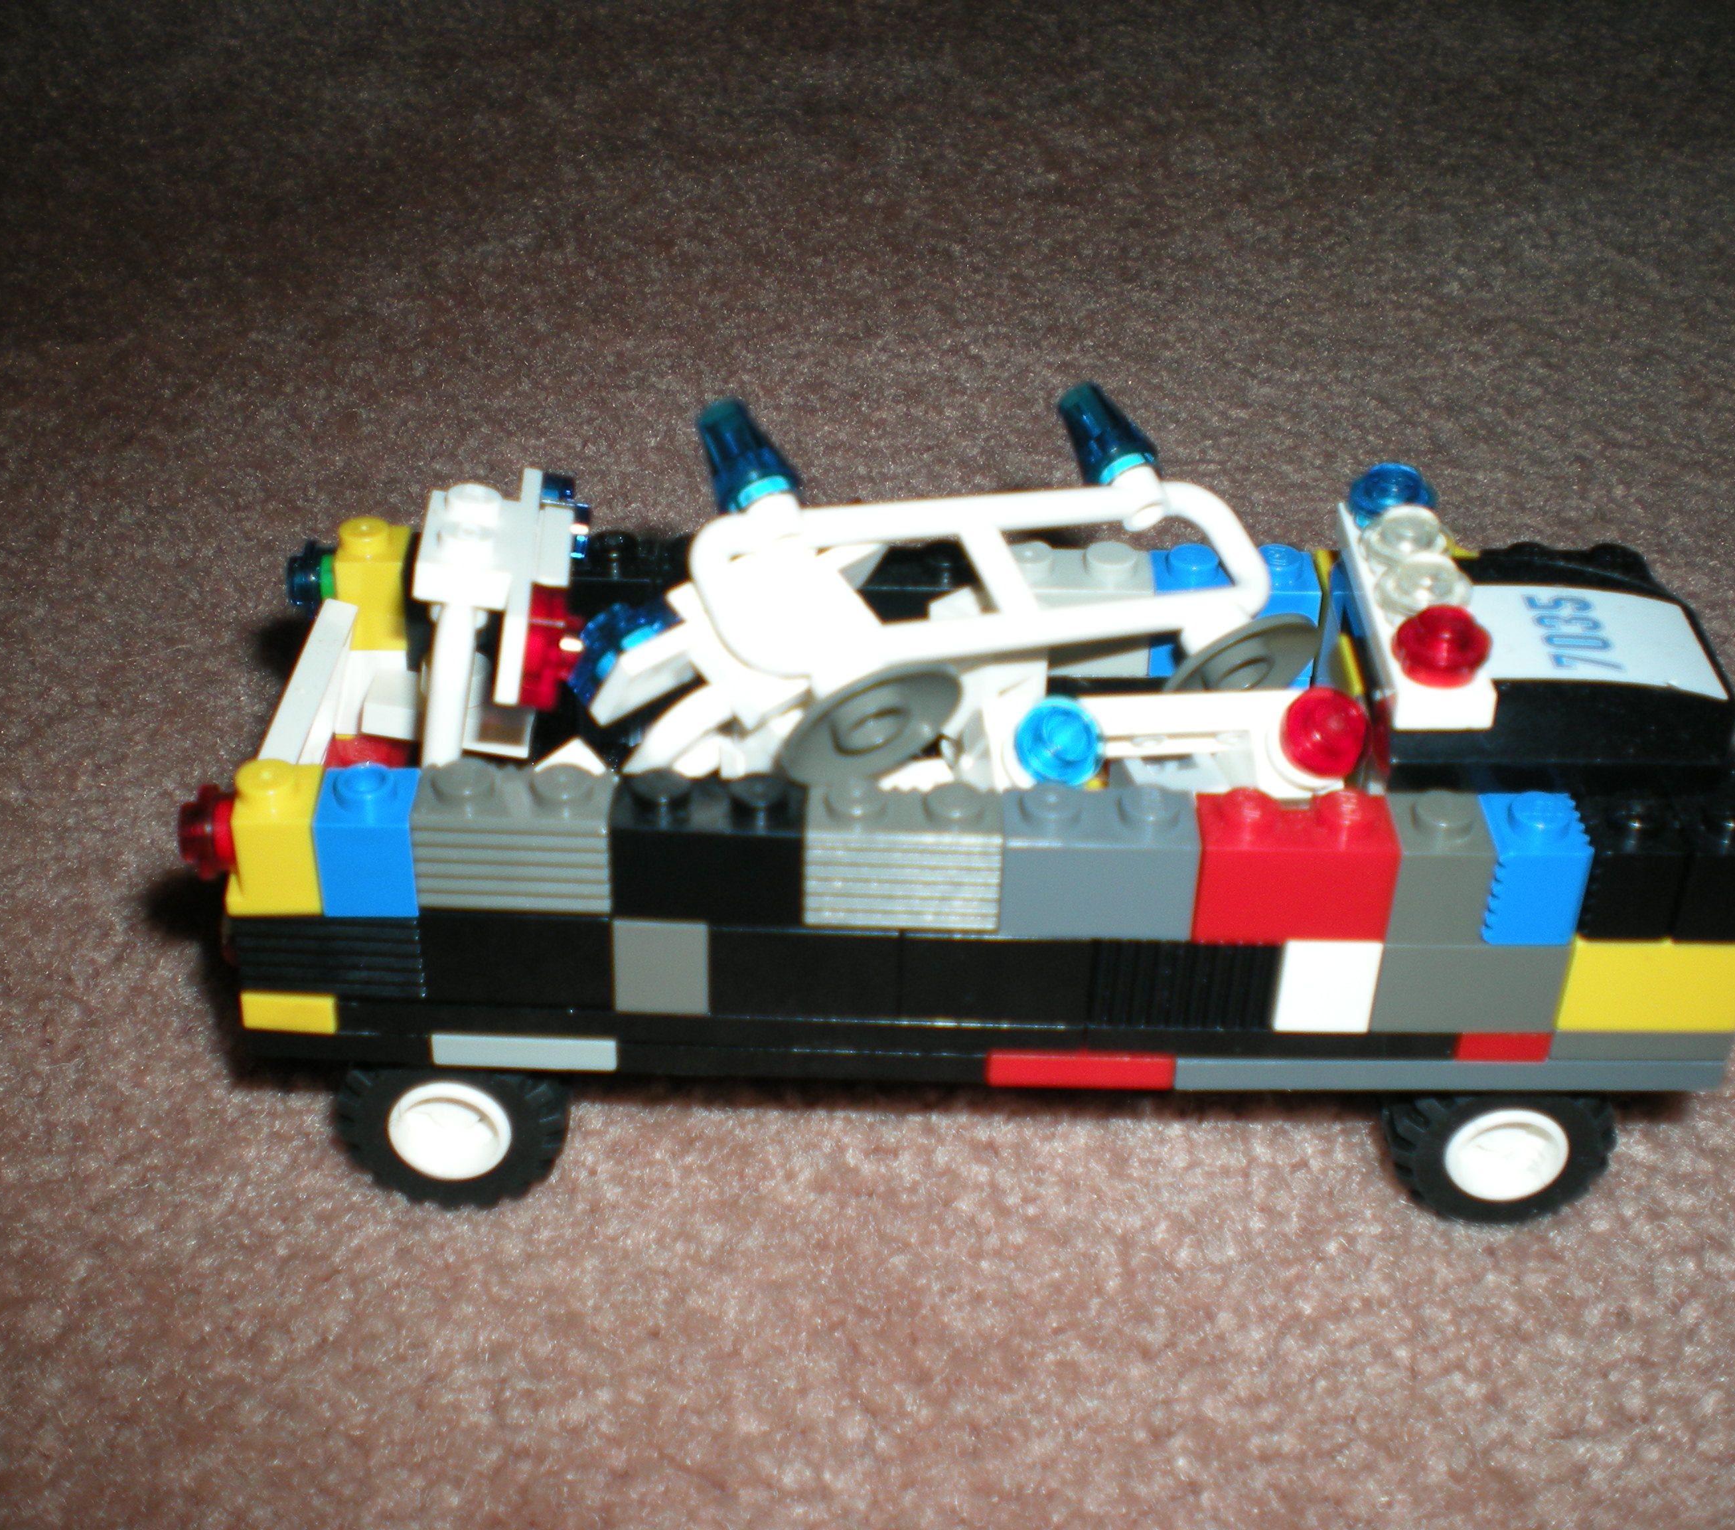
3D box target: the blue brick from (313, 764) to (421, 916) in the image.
[{"bbox_3d":[-0.041,0.006,0.185,0.008,0.011,0.008,1,35,0],"label":"blue brick"}]

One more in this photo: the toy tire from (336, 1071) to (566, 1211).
[{"bbox_3d":[-0.038,0.030,0.208,0.021,0.021,0.012,1,35,0],"label":"toy tire"}]

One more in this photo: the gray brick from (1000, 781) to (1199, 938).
[{"bbox_3d":[0.019,0.008,0.186,0.016,0.011,0.008,1,35,0],"label":"gray brick"}]

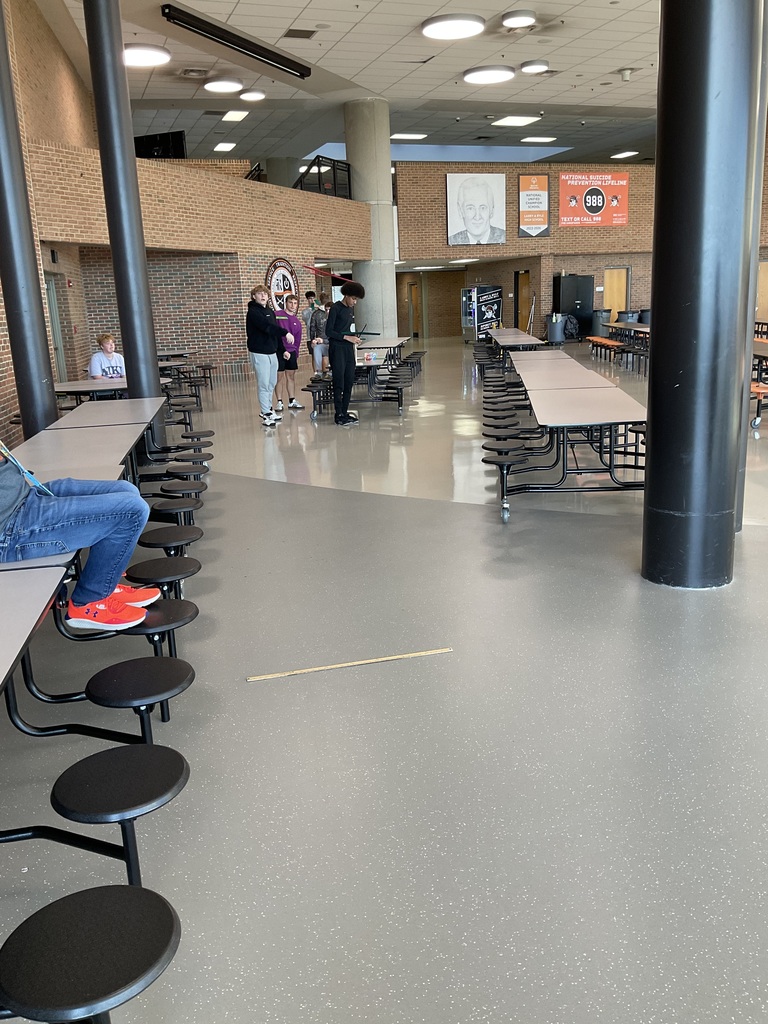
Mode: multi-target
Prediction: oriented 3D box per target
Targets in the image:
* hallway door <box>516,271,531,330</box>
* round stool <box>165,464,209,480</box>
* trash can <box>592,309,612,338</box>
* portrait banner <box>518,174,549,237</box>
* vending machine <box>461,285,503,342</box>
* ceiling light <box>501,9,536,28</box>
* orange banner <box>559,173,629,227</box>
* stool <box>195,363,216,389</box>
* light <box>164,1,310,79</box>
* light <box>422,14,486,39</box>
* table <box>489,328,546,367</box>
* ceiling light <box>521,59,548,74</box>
[{"bbox_3d":[4.376,-6.339,26.838,0.100,2.180,0.980,-8,15,-20],"label":"hallway door"},{"bbox_3d":[-1.389,-0.105,6.175,0.312,0.437,0.312,-5,14,-9],"label":"round stool"},{"bbox_3d":[6.627,-5.763,26.200,0.630,0.820,0.630,-2,14,1],"label":"trash can"},{"bbox_3d":[4.361,-8.873,24.860,1.000,1.700,0.040,-8,15,-20],"label":"portrait banner"},{"bbox_3d":[3.240,-6.530,28.400,0.930,1.830,1.000,-8,15,-20],"label":"vending machine"},{"bbox_3d":[2.559,-9.322,16.229,0.630,0.120,0.630,-2,14,1],"label":"ceiling light"},{"bbox_3d":[6.300,-9.350,25.700,2.420,1.530,0.020,-8,15,-20],"label":"orange banner"},{"bbox_3d":[-3.422,-2.582,16.607,0.370,0.460,0.370,-8,15,-20],"label":"stool"},{"bbox_3d":[-2.730,-9.212,16.989,0.200,0.200,4.971,4,15,24],"label":"light"},{"bbox_3d":[1.356,-9.437,16.703,1.220,0.115,1.220,-3,14,0],"label":"light"},{"bbox_3d":[2.605,-3.230,17.559,0.750,0.740,6.400,-1,14,5],"label":"table"},{"bbox_3d":[3.467,-10.217,19.684,0.625,0.140,0.625,-3,14,0],"label":"ceiling light"}]

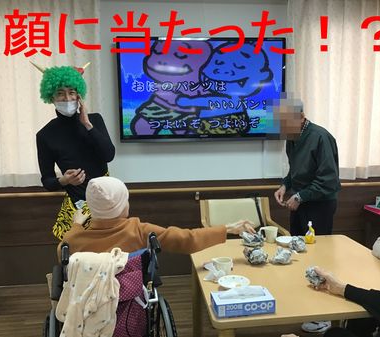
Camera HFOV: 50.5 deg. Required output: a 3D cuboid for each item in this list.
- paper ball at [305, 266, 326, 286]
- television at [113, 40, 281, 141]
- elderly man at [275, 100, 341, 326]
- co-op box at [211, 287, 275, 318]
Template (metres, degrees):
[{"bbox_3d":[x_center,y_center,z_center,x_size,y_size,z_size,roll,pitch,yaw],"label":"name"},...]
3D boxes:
[{"bbox_3d":[0.572,0.489,1.831,0.100,0.095,0.095,-1,7,0],"label":"paper ball"},{"bbox_3d":[0.118,-0.654,3.410,1.410,0.862,0.075,-1,7,-6],"label":"television"},{"bbox_3d":[0.819,0.317,2.795,0.470,1.600,0.500,-5,8,-28],"label":"elderly man"},{"bbox_3d":[0.215,0.545,1.641,0.235,0.060,0.116,-2,7,-9],"label":"co-op box"}]

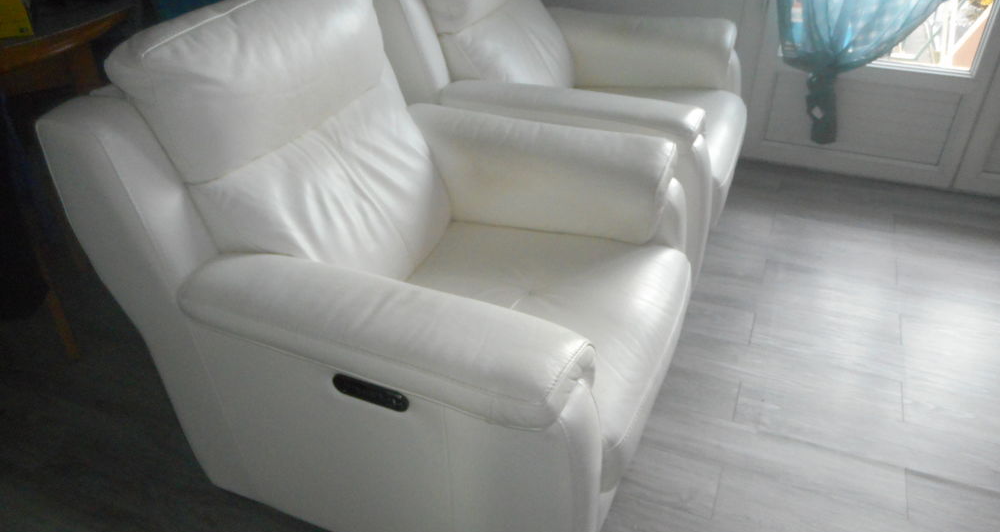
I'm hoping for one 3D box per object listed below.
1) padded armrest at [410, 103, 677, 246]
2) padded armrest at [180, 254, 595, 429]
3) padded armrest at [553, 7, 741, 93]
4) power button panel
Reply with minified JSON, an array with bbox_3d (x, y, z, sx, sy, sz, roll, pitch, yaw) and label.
[{"bbox_3d":[0.083,-0.259,1.824,0.734,0.218,0.238,12,38,20],"label":"padded armrest"},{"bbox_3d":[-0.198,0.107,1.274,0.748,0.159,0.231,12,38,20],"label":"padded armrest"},{"bbox_3d":[0.452,-0.767,2.521,0.728,0.211,0.238,12,38,20],"label":"padded armrest"},{"bbox_3d":[-0.216,0.212,1.205,0.146,0.045,0.015,12,38,20],"label":"power button panel"}]

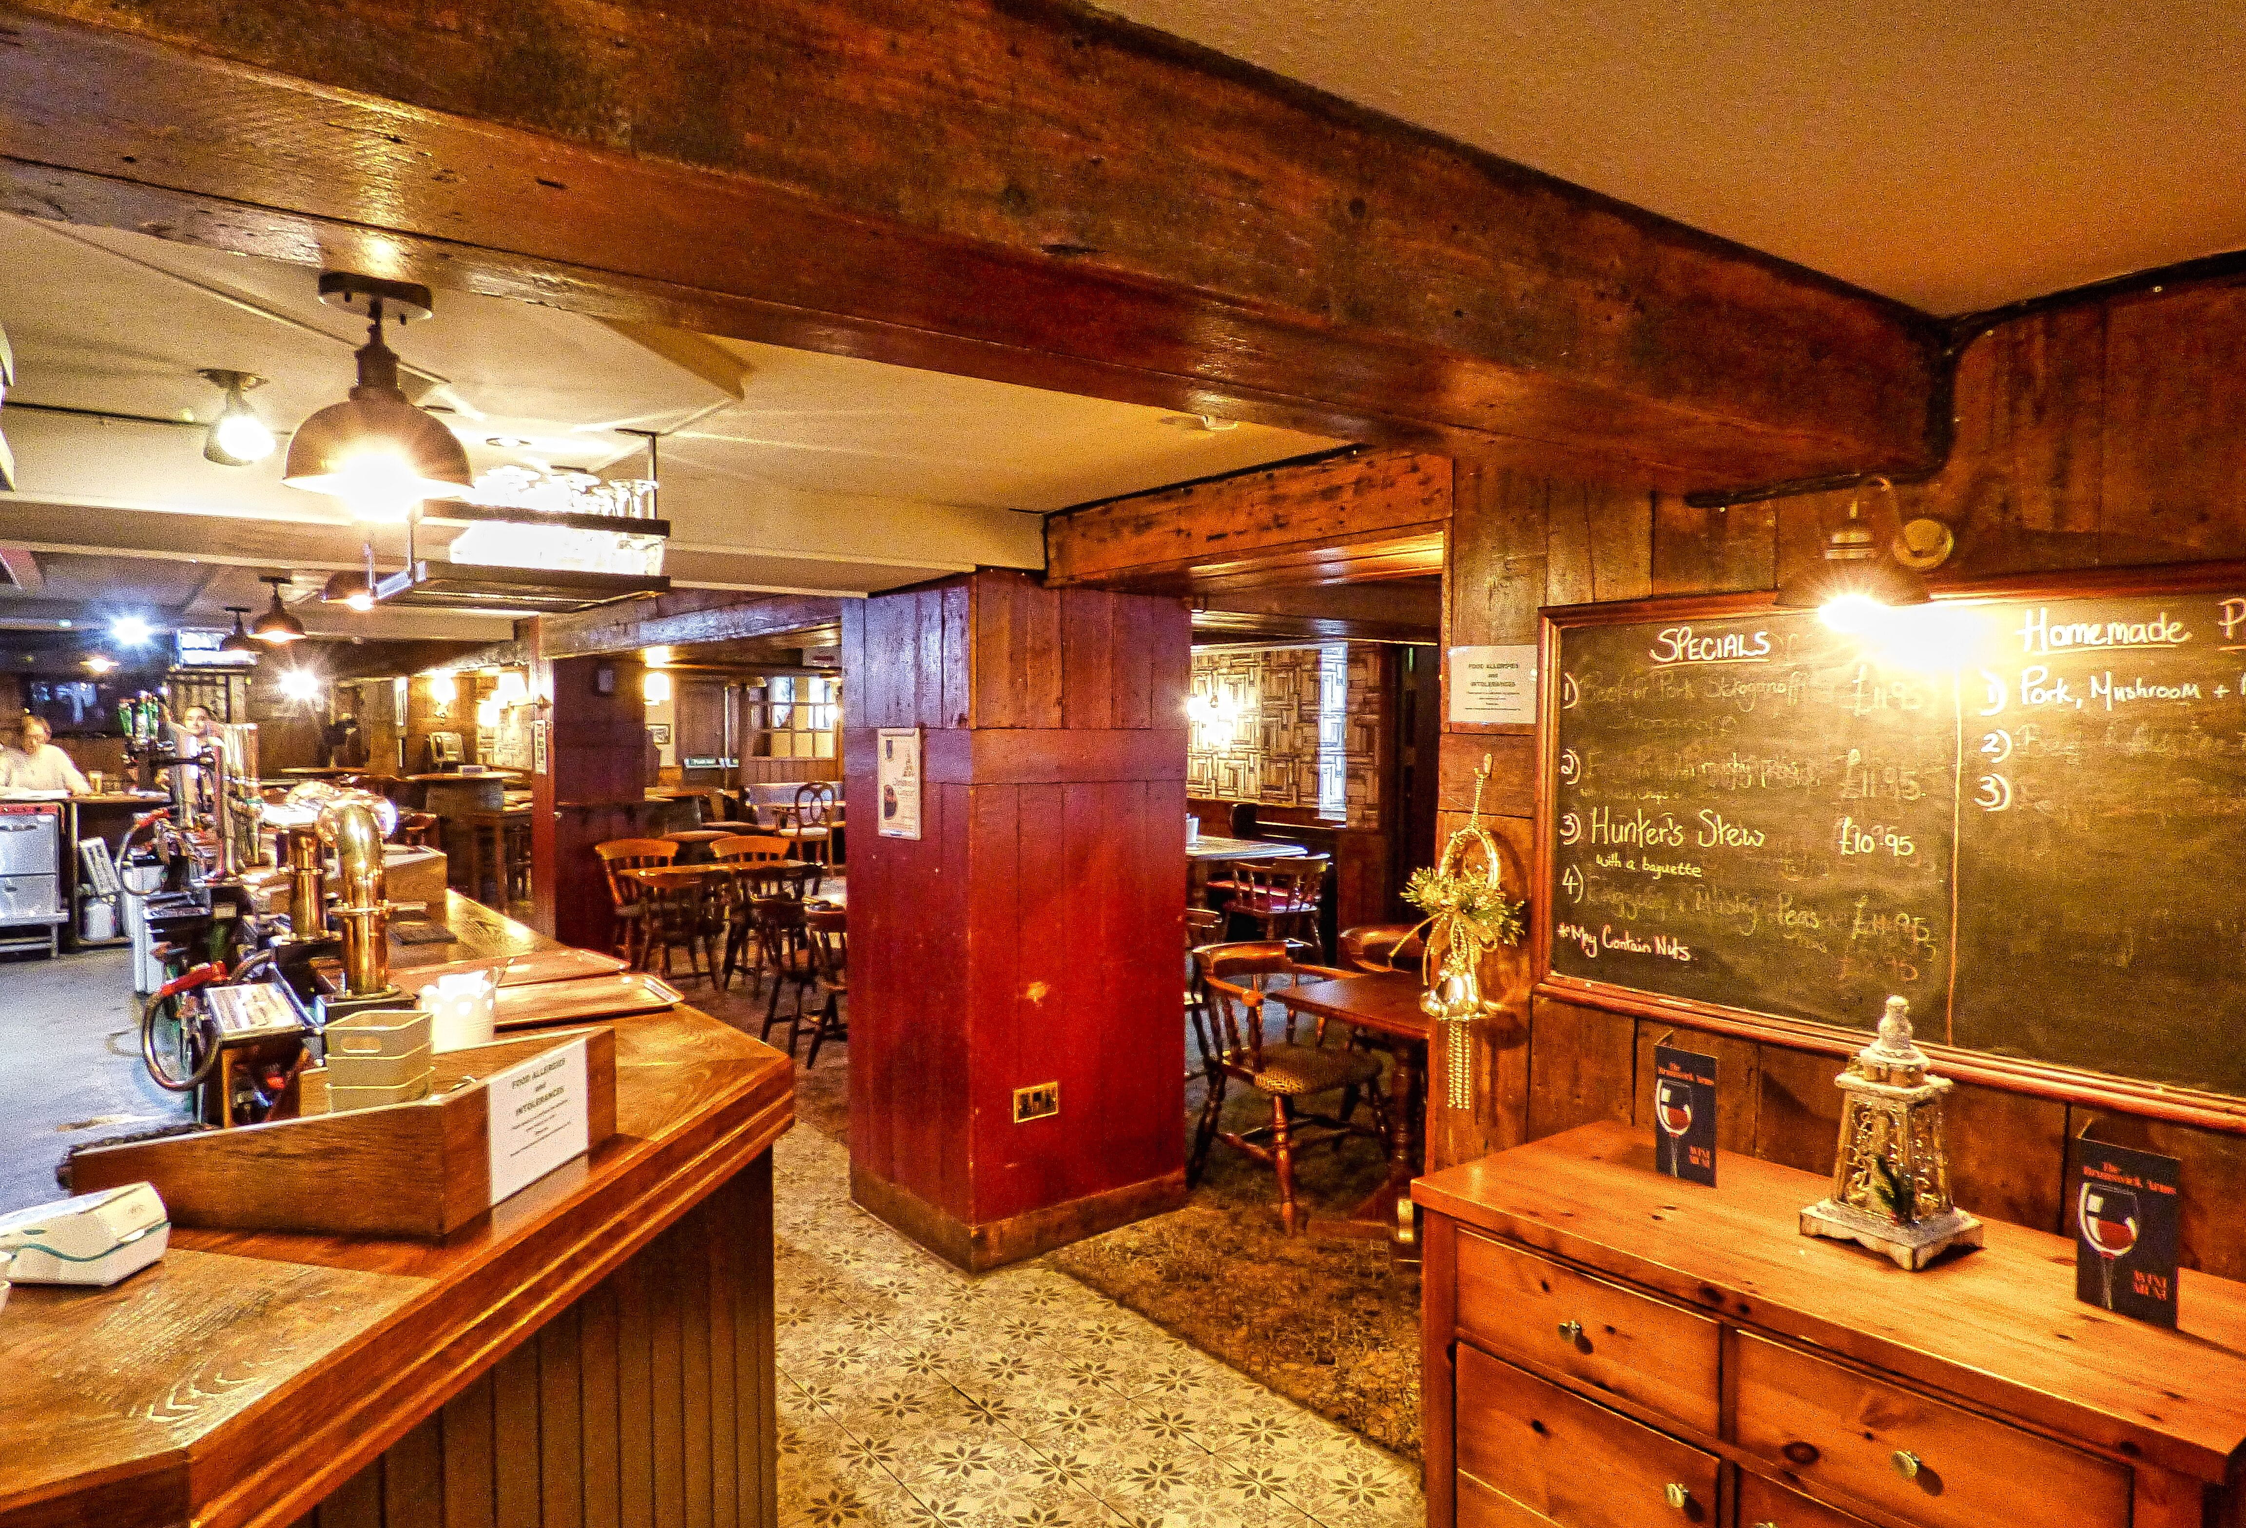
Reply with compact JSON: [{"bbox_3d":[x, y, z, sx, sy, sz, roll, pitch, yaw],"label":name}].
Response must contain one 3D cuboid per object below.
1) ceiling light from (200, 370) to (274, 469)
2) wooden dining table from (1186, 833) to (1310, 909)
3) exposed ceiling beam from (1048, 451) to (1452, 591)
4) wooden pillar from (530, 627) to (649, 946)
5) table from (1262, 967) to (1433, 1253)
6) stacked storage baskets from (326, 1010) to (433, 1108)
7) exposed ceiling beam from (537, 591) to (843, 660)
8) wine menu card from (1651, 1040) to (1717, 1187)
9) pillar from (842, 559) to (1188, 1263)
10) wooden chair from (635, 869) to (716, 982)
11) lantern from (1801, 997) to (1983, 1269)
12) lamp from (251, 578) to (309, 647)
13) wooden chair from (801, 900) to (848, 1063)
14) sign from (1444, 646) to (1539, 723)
[{"bbox_3d":[-1.470,-0.577,2.150,0.110,0.165,0.110,1,2,37],"label":"ceiling light"},{"bbox_3d":[0.483,0.947,8.830,0.850,0.750,1.350,-1,2,-39],"label":"wooden dining table"},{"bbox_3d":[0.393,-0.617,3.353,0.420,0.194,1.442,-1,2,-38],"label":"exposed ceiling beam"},{"bbox_3d":[-3.459,0.248,8.390,0.560,2.200,0.520,-1,2,-39],"label":"wooden pillar"},{"bbox_3d":[0.884,1.082,3.962,0.620,0.750,0.680,-1,2,-39],"label":"table"},{"bbox_3d":[-1.040,0.430,1.823,0.108,0.140,0.105,0,2,-5],"label":"stacked storage baskets"},{"bbox_3d":[-2.023,-0.714,6.339,0.340,0.225,4.758,-1,2,-38],"label":"exposed ceiling beam"},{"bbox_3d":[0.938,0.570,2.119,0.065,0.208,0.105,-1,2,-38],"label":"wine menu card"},{"bbox_3d":[-0.339,0.441,4.196,0.806,1.972,0.752,-1,2,-38],"label":"pillar"},{"bbox_3d":[-2.697,0.983,7.827,0.430,0.760,0.440,-1,2,-38],"label":"wooden chair"},{"bbox_3d":[1.108,0.512,1.871,0.158,0.354,0.158,-1,2,-31],"label":"lantern"},{"bbox_3d":[-3.483,-0.640,5.350,0.205,0.260,0.205,0,2,0],"label":"lamp"},{"bbox_3d":[-1.200,0.990,6.120,0.520,0.760,0.540,0,2,7],"label":"wooden chair"},{"bbox_3d":[0.738,-0.158,2.593,0.008,0.152,0.210,-1,2,-38],"label":"sign"}]

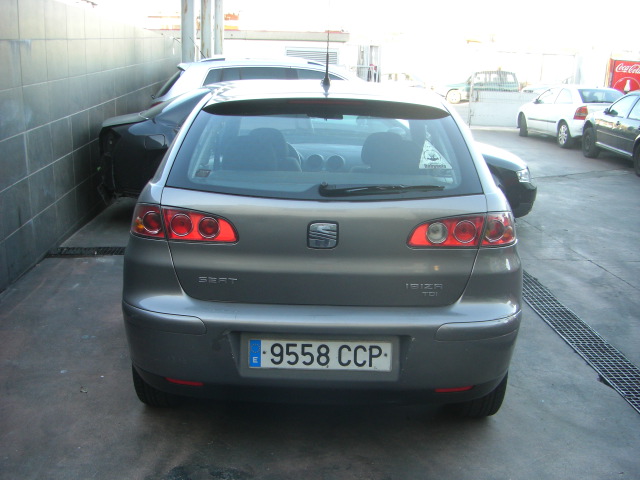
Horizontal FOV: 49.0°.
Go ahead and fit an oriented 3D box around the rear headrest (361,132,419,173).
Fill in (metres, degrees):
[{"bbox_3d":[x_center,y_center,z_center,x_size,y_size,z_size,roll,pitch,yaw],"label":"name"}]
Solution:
[{"bbox_3d":[0.351,-0.442,3.550,0.280,0.200,0.120,2,16,0],"label":"rear headrest"}]

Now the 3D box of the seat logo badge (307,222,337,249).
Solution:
[{"bbox_3d":[0.014,-0.017,2.590,0.114,0.105,0.020,2,16,0],"label":"seat logo badge"}]

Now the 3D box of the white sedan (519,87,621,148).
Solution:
[{"bbox_3d":[6.270,-3.050,17.200,1.710,1.430,4.150,1,14,-5],"label":"white sedan"}]

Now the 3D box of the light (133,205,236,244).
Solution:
[{"bbox_3d":[-0.512,-0.068,2.645,0.440,0.130,0.140,4,16,7],"label":"light"}]

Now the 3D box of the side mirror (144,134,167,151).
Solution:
[{"bbox_3d":[-1.580,-0.937,6.750,0.210,0.165,0.100,2,16,0],"label":"side mirror"}]

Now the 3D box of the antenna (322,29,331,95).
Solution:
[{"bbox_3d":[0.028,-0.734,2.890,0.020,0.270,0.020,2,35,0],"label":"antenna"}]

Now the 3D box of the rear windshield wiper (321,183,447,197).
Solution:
[{"bbox_3d":[0.230,-0.189,2.630,0.475,0.055,0.070,2,16,0],"label":"rear windshield wiper"}]

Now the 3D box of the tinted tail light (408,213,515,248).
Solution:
[{"bbox_3d":[0.538,-0.030,2.645,0.440,0.130,0.140,0,16,-7],"label":"tinted tail light"}]

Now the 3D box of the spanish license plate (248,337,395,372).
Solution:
[{"bbox_3d":[0.003,0.426,2.585,0.520,0.110,0.020,2,16,0],"label":"spanish license plate"}]

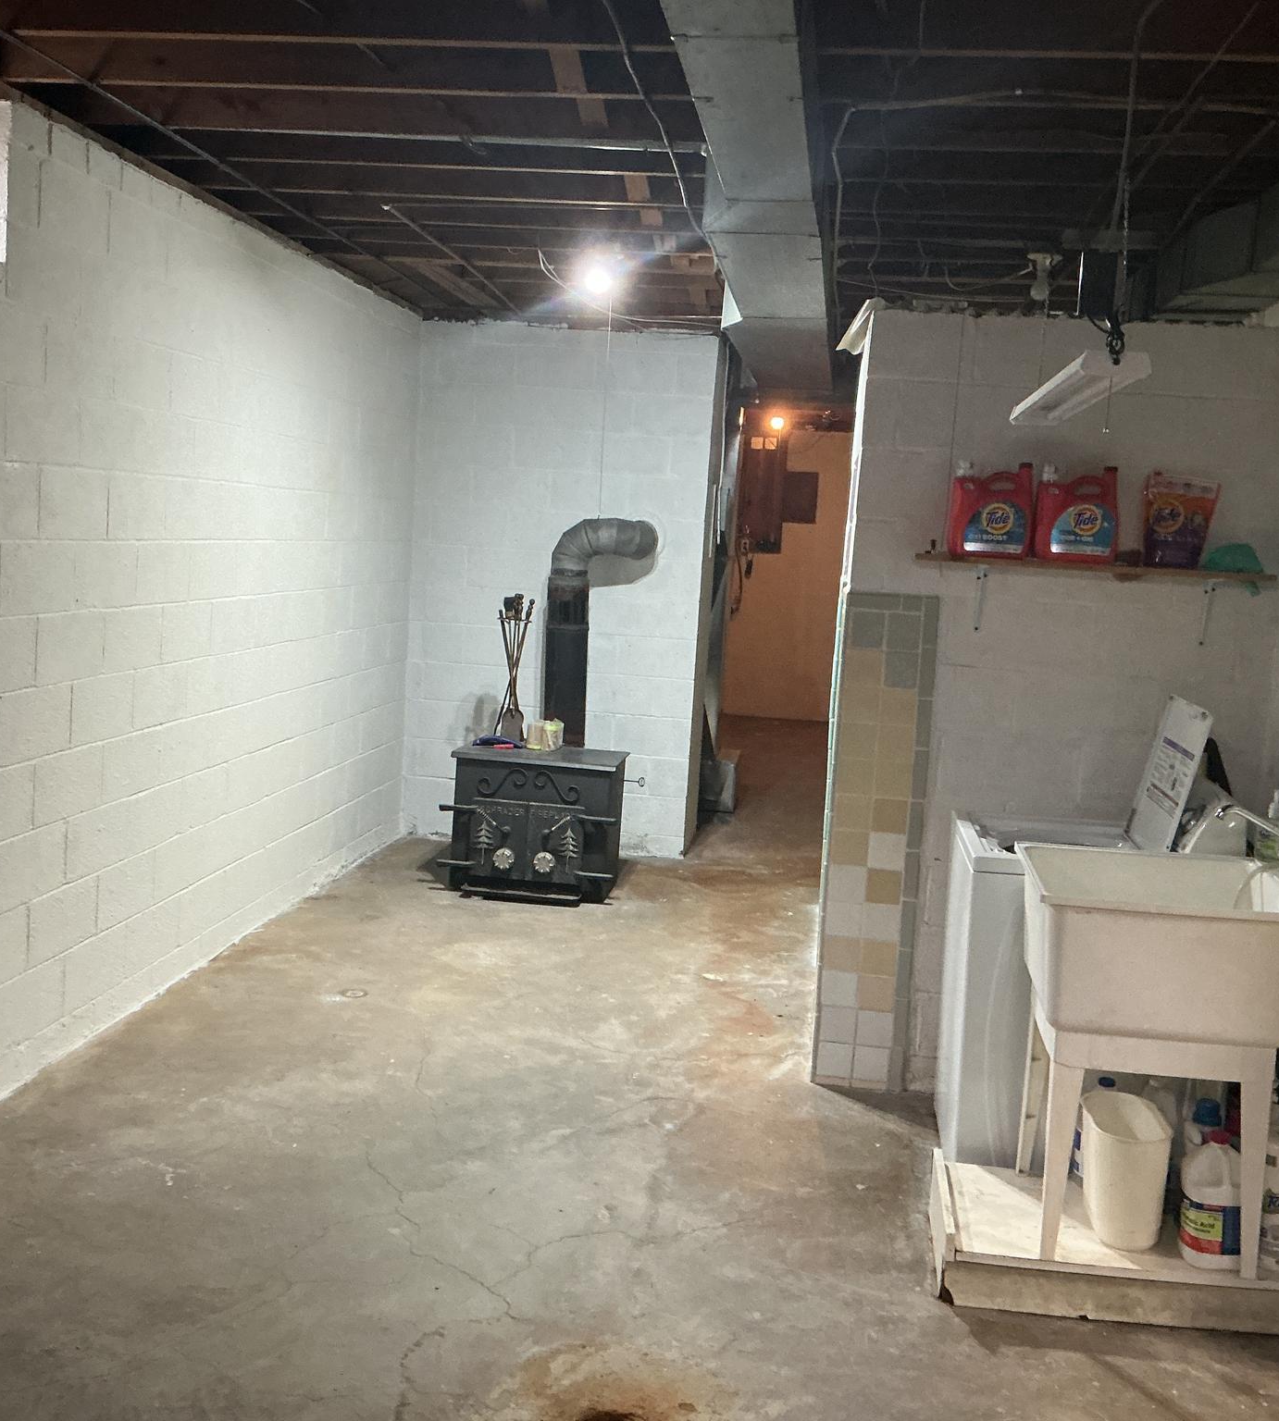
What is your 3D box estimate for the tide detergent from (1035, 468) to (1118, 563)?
[{"bbox_3d":[1.224,-0.549,4.462,0.220,0.272,0.130,4,6,7],"label":"tide detergent"}]

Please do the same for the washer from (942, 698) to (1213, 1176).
[{"bbox_3d":[1.211,0.624,4.309,0.690,1.260,0.690,4,6,7],"label":"washer"}]

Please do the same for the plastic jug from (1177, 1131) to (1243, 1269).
[{"bbox_3d":[1.300,1.080,3.559,0.145,0.295,0.145,-3,9,-43],"label":"plastic jug"}]

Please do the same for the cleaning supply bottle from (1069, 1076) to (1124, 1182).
[{"bbox_3d":[1.142,1.042,3.895,0.145,0.280,0.120,4,6,7],"label":"cleaning supply bottle"}]

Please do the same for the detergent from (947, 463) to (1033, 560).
[{"bbox_3d":[0.988,-0.567,4.491,0.218,0.272,0.130,4,6,7],"label":"detergent"}]

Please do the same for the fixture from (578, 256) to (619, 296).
[{"bbox_3d":[-0.148,-1.585,5.783,0.150,0.160,0.150,4,6,7],"label":"fixture"}]

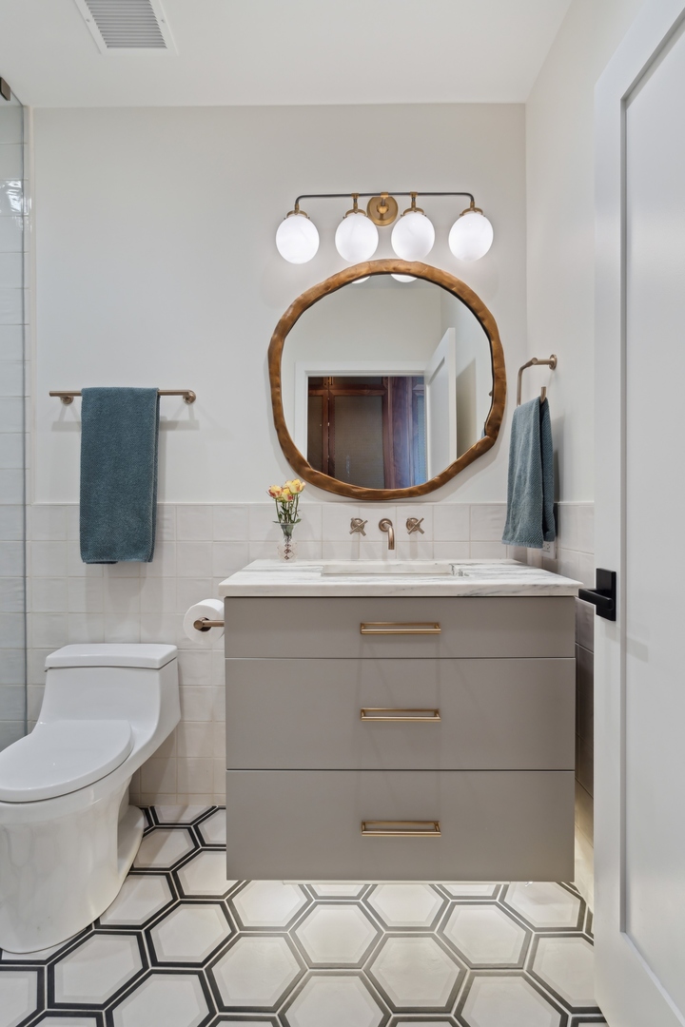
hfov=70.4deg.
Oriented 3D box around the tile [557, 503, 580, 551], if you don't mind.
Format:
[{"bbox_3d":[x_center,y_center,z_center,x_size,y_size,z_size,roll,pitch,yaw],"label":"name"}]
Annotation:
[{"bbox_3d":[0.680,0.043,1.450,0.010,0.132,0.132,0,1,0],"label":"tile"}]

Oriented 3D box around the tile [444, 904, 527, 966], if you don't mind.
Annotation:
[{"bbox_3d":[0.355,1.054,1.211,0.218,0.010,0.184,0,1,0],"label":"tile"}]

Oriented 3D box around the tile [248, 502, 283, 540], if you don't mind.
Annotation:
[{"bbox_3d":[-0.280,0.035,1.798,0.132,0.132,0.010,0,1,0],"label":"tile"}]

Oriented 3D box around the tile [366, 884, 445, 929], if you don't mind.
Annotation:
[{"bbox_3d":[0.174,1.066,1.328,0.210,0.010,0.178,0,0,0],"label":"tile"}]

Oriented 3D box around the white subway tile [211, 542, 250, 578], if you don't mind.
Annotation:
[{"bbox_3d":[-0.405,0.169,1.761,0.130,0.130,0.010,0,0,0],"label":"white subway tile"}]

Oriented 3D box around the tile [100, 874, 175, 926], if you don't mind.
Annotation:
[{"bbox_3d":[-0.562,1.051,1.315,0.218,0.010,0.184,0,1,0],"label":"tile"}]

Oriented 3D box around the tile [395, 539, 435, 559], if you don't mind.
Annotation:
[{"bbox_3d":[0.252,0.160,1.694,0.126,0.125,0.010,0,1,1],"label":"tile"}]

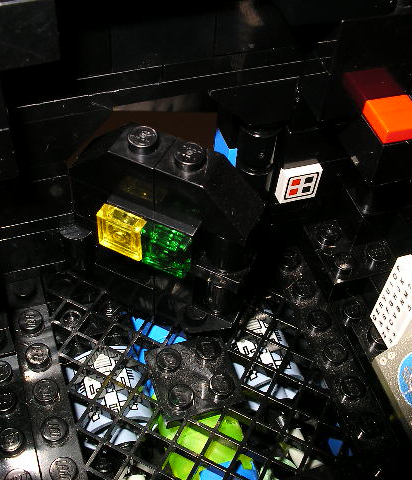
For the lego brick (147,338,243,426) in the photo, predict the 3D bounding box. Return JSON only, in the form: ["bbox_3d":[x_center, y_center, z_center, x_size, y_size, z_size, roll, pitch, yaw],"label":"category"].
[{"bbox_3d":[-0.002,0.027,0.134,0.016,0.005,0.016,-13,54,-14],"label":"lego brick"}]

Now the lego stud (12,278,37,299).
[{"bbox_3d":[-0.037,0.010,0.141,0.005,0.002,0.005,-13,54,-14],"label":"lego stud"}]

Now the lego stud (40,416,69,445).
[{"bbox_3d":[-0.027,0.034,0.123,0.005,0.002,0.005,2,52,-3],"label":"lego stud"}]

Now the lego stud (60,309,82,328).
[{"bbox_3d":[-0.032,0.019,0.164,0.005,0.002,0.005,2,52,-3],"label":"lego stud"}]

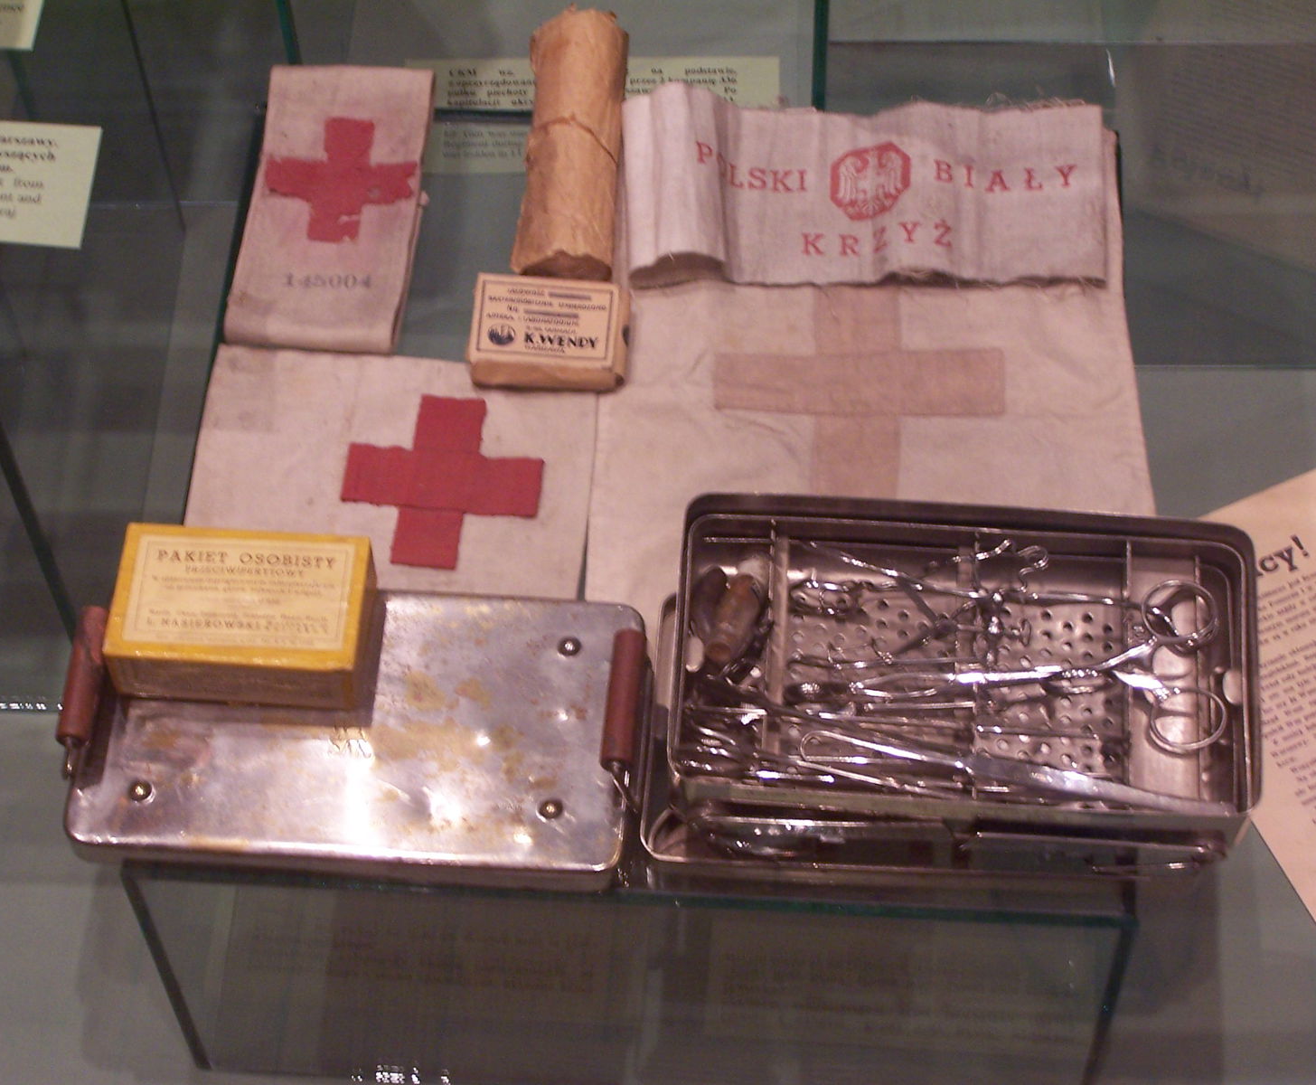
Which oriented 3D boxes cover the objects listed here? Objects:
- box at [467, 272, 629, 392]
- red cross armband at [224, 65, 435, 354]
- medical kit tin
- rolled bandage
[{"bbox_3d":[-0.048,-0.092,1.375,0.065,0.018,0.048,3,57,3],"label":"box"},{"bbox_3d":[-0.146,-0.152,1.419,0.076,0.016,0.156,3,57,3],"label":"red cross armband"},{"bbox_3d":[-0.005,0.060,1.246,0.471,0.075,0.141,3,57,3],"label":"medical kit tin"},{"bbox_3d":[-0.039,-0.175,1.416,0.044,0.044,0.143,2,57,2],"label":"rolled bandage"}]

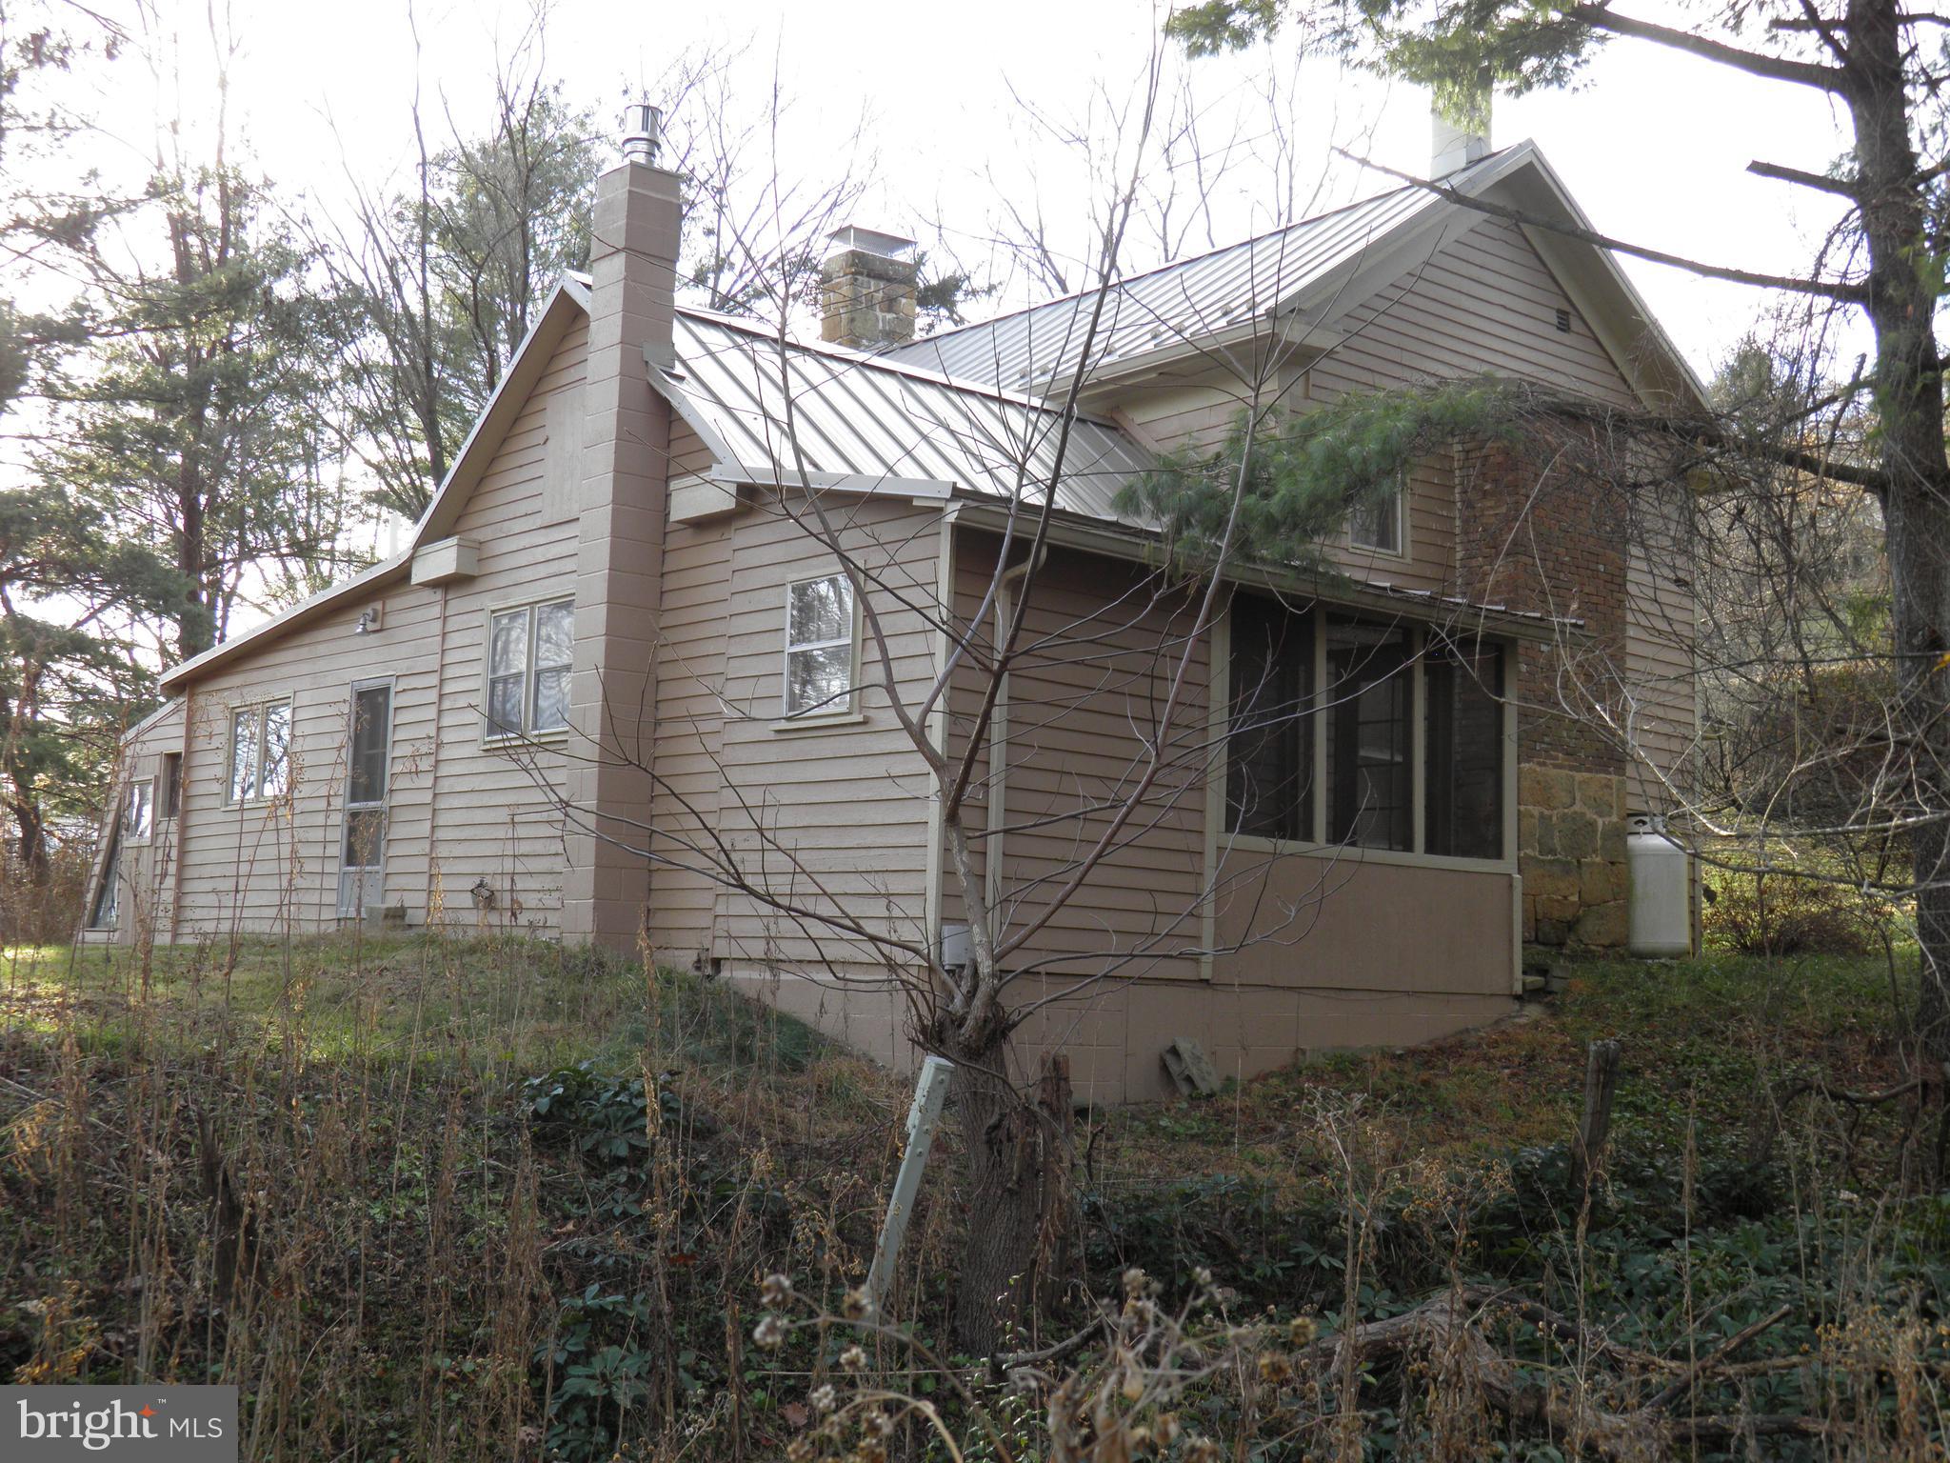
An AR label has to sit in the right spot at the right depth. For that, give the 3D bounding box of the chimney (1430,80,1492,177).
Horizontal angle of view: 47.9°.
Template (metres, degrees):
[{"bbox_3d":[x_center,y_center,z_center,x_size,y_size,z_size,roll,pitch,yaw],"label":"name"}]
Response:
[{"bbox_3d":[4.324,-5.314,19.466,0.385,0.830,0.385,7,-8,-39],"label":"chimney"}]

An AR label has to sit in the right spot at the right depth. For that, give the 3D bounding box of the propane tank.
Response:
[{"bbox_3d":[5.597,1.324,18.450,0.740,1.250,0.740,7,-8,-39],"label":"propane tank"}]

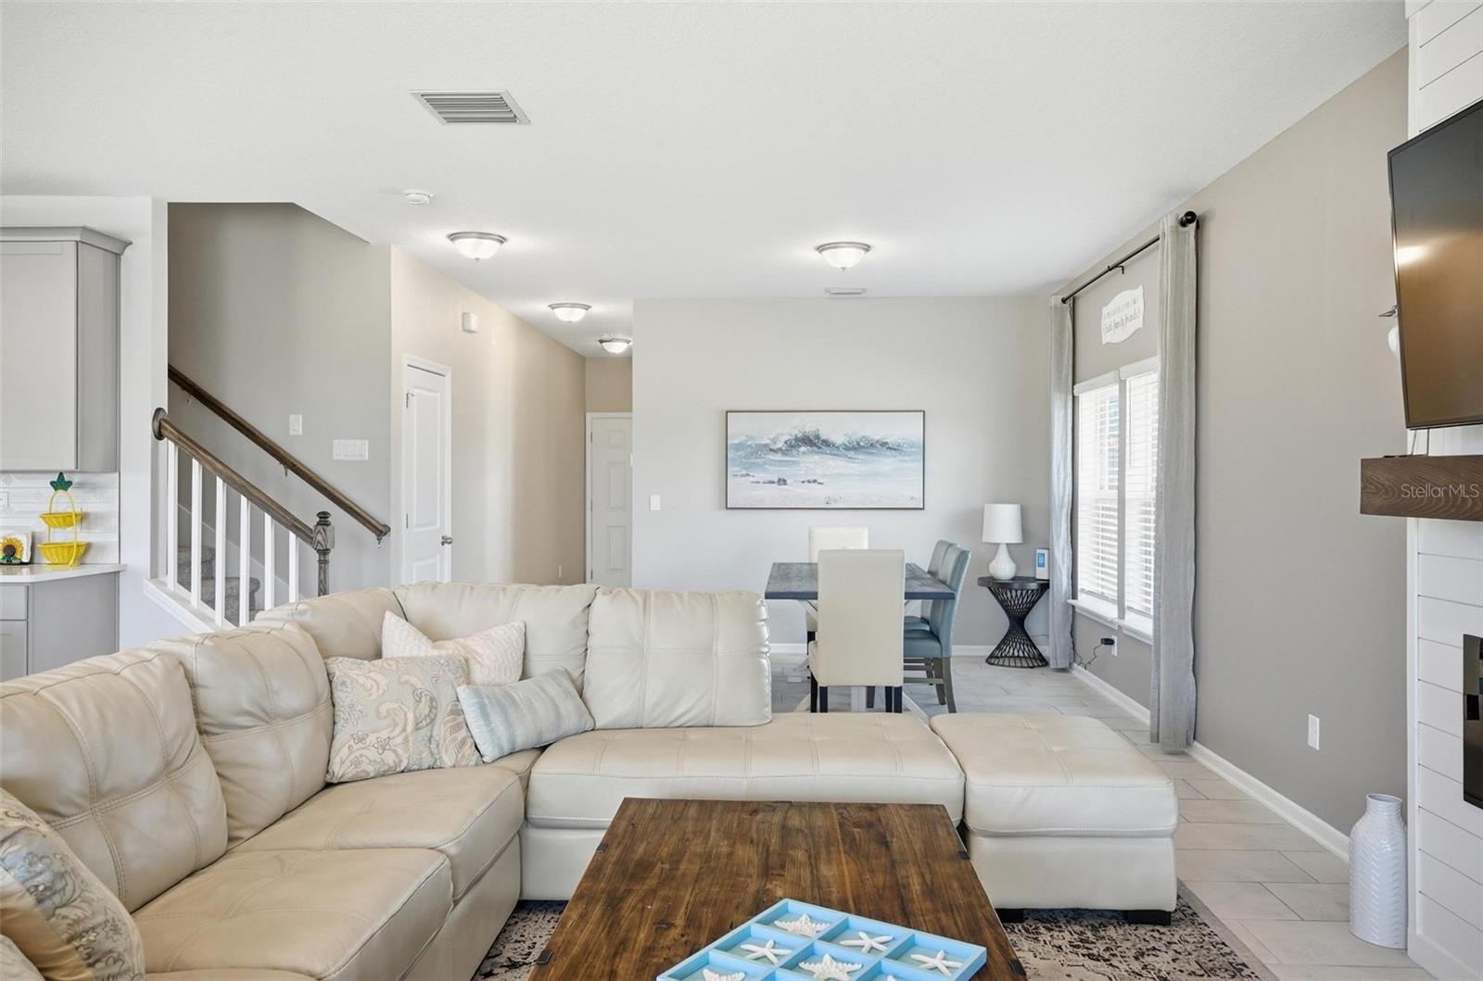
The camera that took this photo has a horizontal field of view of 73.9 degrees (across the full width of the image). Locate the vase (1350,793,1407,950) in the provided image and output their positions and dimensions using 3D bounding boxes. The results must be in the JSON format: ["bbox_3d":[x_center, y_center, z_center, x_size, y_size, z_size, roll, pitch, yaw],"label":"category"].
[{"bbox_3d":[1.906,1.118,2.926,0.172,0.408,0.172,0,1,3],"label":"vase"}]

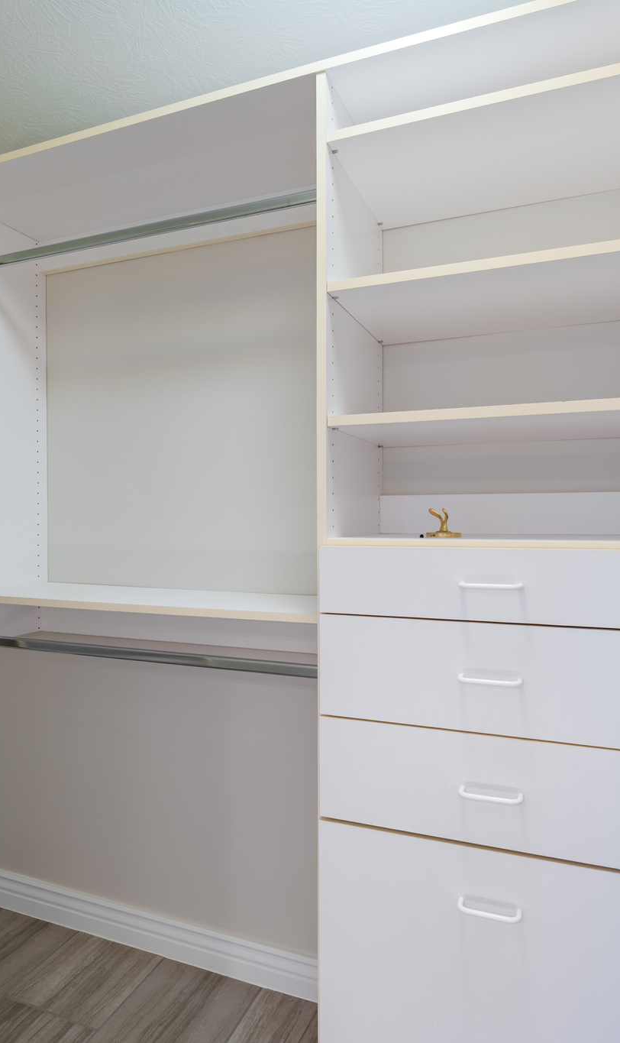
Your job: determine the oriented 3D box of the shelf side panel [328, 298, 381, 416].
[{"bbox_3d":[0.097,-0.325,1.364,0.020,0.240,0.400,0,1,21],"label":"shelf side panel"}]

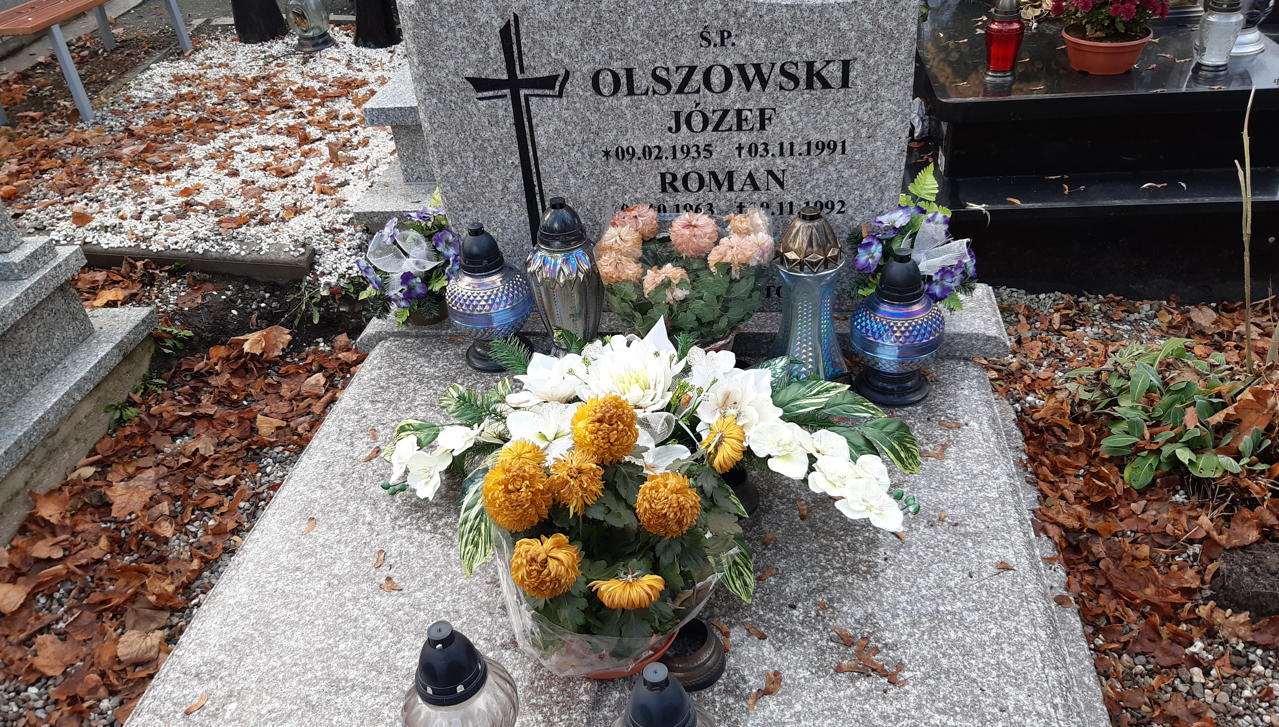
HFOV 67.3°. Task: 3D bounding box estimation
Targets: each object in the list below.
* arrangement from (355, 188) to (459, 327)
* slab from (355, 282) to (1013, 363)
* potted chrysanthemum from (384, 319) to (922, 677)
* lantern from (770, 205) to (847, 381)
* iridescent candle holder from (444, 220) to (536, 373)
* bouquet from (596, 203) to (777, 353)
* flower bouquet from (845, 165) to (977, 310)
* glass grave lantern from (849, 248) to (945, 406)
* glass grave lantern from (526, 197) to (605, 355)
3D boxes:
[{"bbox_3d":[-0.431,-0.195,1.814,0.205,0.245,0.185,10,35,22],"label":"arrangement"},{"bbox_3d":[0.061,-0.081,1.866,1.220,0.070,0.201,0,33,9],"label":"slab"},{"bbox_3d":[0.005,0.139,1.344,0.765,0.315,0.510,1,34,10],"label":"potted chrysanthemum"},{"bbox_3d":[0.301,-0.126,1.704,0.138,0.314,0.138,1,34,10],"label":"lantern"},{"bbox_3d":[-0.271,-0.129,1.723,0.156,0.268,0.156,0,33,9],"label":"iridescent candle holder"},{"bbox_3d":[0.088,-0.126,1.752,0.295,0.295,0.270,1,34,10],"label":"bouquet"},{"bbox_3d":[0.474,-0.221,1.679,0.235,0.270,0.200,-10,33,-8],"label":"flower bouquet"},{"bbox_3d":[0.426,-0.069,1.580,0.156,0.268,0.156,0,33,9],"label":"glass grave lantern"},{"bbox_3d":[-0.125,-0.141,1.677,0.137,0.316,0.137,0,33,9],"label":"glass grave lantern"}]

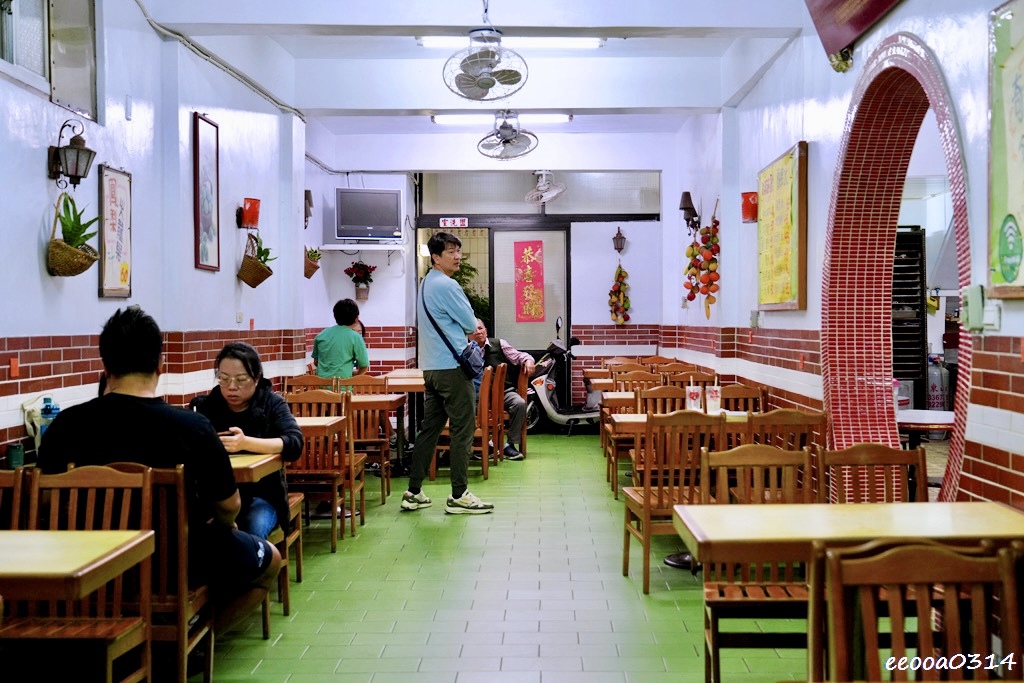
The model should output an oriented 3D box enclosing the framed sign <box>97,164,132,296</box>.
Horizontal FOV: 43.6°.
[{"bbox_3d":[-2.046,-0.554,6.637,0.030,0.660,0.450,0,1,1],"label":"framed sign"}]

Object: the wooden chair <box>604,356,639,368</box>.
[{"bbox_3d":[1.050,0.580,12.250,0.430,0.850,0.480,0,1,1],"label":"wooden chair"}]

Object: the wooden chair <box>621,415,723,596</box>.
[{"bbox_3d":[0.785,0.743,6.130,0.430,0.850,0.480,0,1,-1],"label":"wooden chair"}]

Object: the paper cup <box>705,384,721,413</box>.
[{"bbox_3d":[1.056,0.311,6.709,0.083,0.156,0.083,0,1,1],"label":"paper cup"}]

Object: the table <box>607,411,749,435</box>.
[{"bbox_3d":[0.989,0.759,6.642,0.910,0.740,0.590,0,1,1],"label":"table"}]

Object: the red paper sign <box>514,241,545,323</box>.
[{"bbox_3d":[0.188,-0.629,13.488,0.300,0.860,0.010,0,1,1],"label":"red paper sign"}]

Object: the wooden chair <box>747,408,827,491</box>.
[{"bbox_3d":[1.277,0.726,6.125,0.410,0.860,0.470,0,1,1],"label":"wooden chair"}]

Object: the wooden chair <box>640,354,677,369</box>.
[{"bbox_3d":[1.411,0.567,12.191,0.410,0.845,0.480,0,1,1],"label":"wooden chair"}]

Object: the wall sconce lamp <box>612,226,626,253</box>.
[{"bbox_3d":[1.210,-1.155,14.470,0.150,0.300,0.190,0,1,1],"label":"wall sconce lamp"}]

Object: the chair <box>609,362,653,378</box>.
[{"bbox_3d":[1.000,0.608,10.650,0.410,0.845,0.480,0,1,1],"label":"chair"}]

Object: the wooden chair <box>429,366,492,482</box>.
[{"bbox_3d":[-0.390,0.645,10.120,0.480,0.860,0.400,0,1,1],"label":"wooden chair"}]

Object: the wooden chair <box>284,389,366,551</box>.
[{"bbox_3d":[-1.121,0.698,7.113,0.400,0.855,0.470,0,1,1],"label":"wooden chair"}]

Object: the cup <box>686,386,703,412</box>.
[{"bbox_3d":[0.970,0.318,6.820,0.083,0.160,0.083,0,1,1],"label":"cup"}]

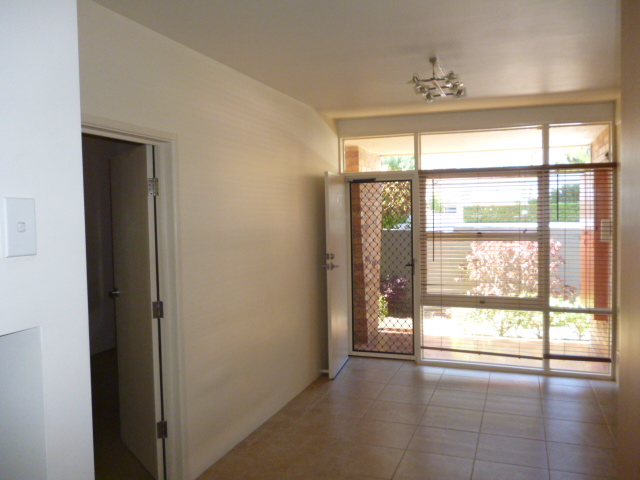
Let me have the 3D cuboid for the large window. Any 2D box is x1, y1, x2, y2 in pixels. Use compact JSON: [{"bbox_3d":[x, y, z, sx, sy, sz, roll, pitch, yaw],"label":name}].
[{"bbox_3d":[1.928,0.101,5.240,1.872,2.437,0.104,0,3,21],"label":"large window"}]

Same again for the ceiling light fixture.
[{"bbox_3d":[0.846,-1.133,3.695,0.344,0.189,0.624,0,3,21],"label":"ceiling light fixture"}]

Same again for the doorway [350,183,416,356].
[{"bbox_3d":[0.658,0.319,5.774,0.781,2.056,0.104,0,3,21],"label":"doorway"}]

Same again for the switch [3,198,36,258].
[{"bbox_3d":[-0.596,-0.025,1.039,0.012,0.117,0.070,0,3,21],"label":"switch"}]

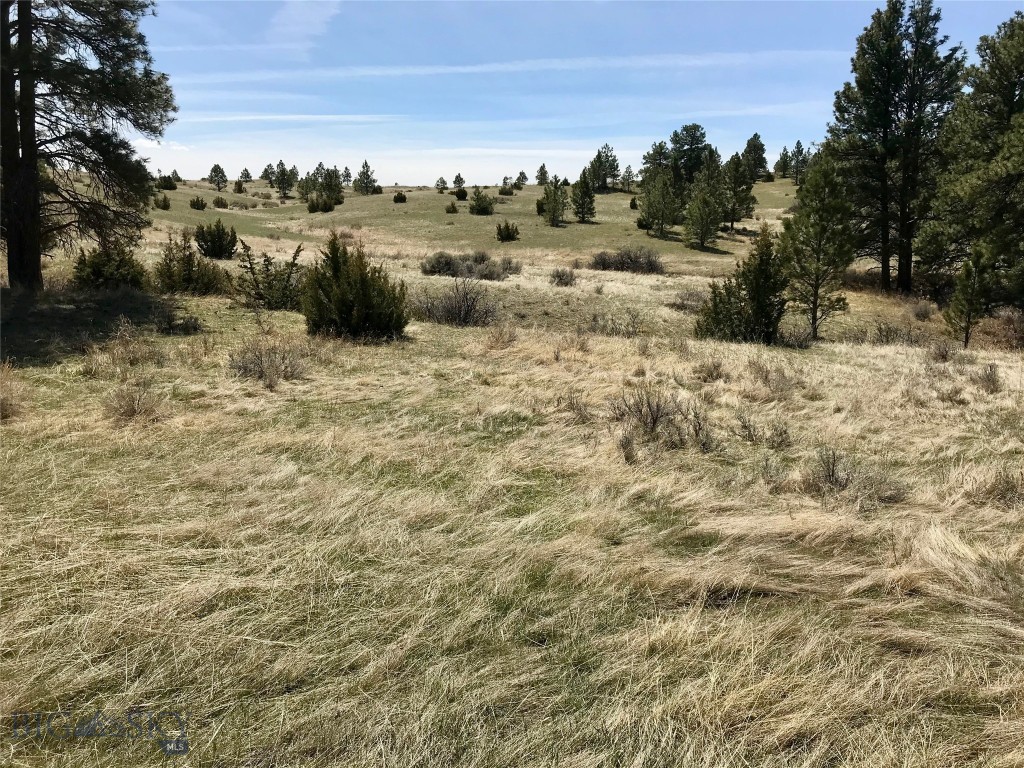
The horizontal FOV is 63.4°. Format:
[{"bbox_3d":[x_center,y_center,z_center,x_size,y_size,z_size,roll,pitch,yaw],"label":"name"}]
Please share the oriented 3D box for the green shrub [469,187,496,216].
[{"bbox_3d":[-2.086,-12.974,58.581,1.980,1.933,1.881,0,12,0],"label":"green shrub"}]

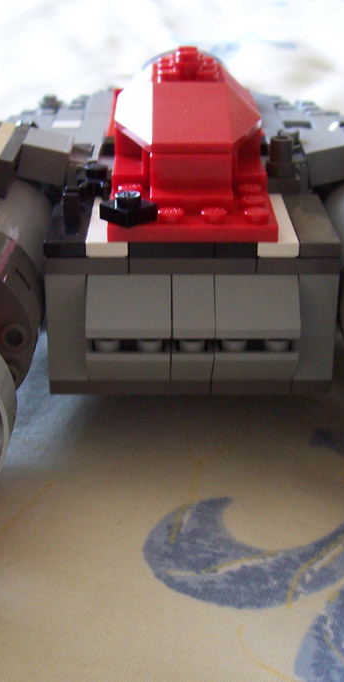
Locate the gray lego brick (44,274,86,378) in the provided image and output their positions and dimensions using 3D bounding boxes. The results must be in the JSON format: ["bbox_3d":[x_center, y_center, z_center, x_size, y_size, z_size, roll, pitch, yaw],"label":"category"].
[{"bbox_3d":[-0.020,-0.004,0.192,0.008,0.022,0.010,0,24,-1],"label":"gray lego brick"}]

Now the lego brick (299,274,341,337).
[{"bbox_3d":[0.028,-0.009,0.191,0.008,0.012,0.010,0,24,-1],"label":"lego brick"}]

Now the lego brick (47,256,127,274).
[{"bbox_3d":[-0.016,-0.017,0.188,0.016,0.003,0.013,0,24,-1],"label":"lego brick"}]

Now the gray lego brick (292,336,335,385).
[{"bbox_3d":[0.028,0.001,0.195,0.008,0.010,0.010,0,24,-1],"label":"gray lego brick"}]

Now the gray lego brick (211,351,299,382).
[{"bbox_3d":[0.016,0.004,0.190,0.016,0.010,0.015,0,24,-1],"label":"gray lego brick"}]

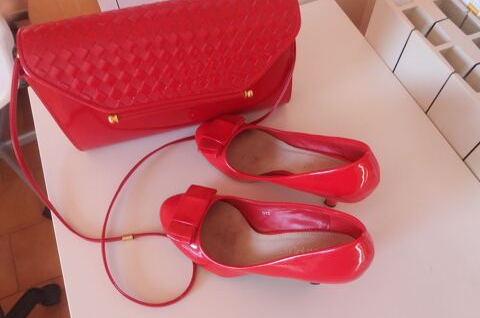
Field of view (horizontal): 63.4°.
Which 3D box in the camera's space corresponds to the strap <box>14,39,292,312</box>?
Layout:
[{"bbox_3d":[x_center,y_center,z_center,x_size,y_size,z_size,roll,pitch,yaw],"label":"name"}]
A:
[{"bbox_3d":[-0.063,0.004,0.406,0.332,0.145,0.240,-14,61,-7],"label":"strap"}]

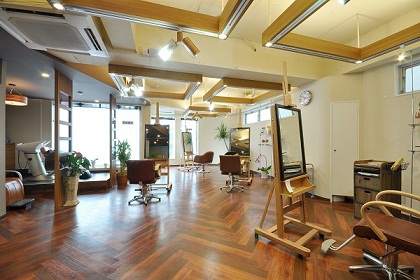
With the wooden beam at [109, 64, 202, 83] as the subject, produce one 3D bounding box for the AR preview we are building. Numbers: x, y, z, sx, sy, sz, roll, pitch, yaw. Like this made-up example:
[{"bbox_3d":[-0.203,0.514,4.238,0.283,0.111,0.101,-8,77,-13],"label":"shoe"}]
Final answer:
[{"bbox_3d":[-0.860,-1.101,2.983,1.500,0.137,0.090,0,0,-18],"label":"wooden beam"}]

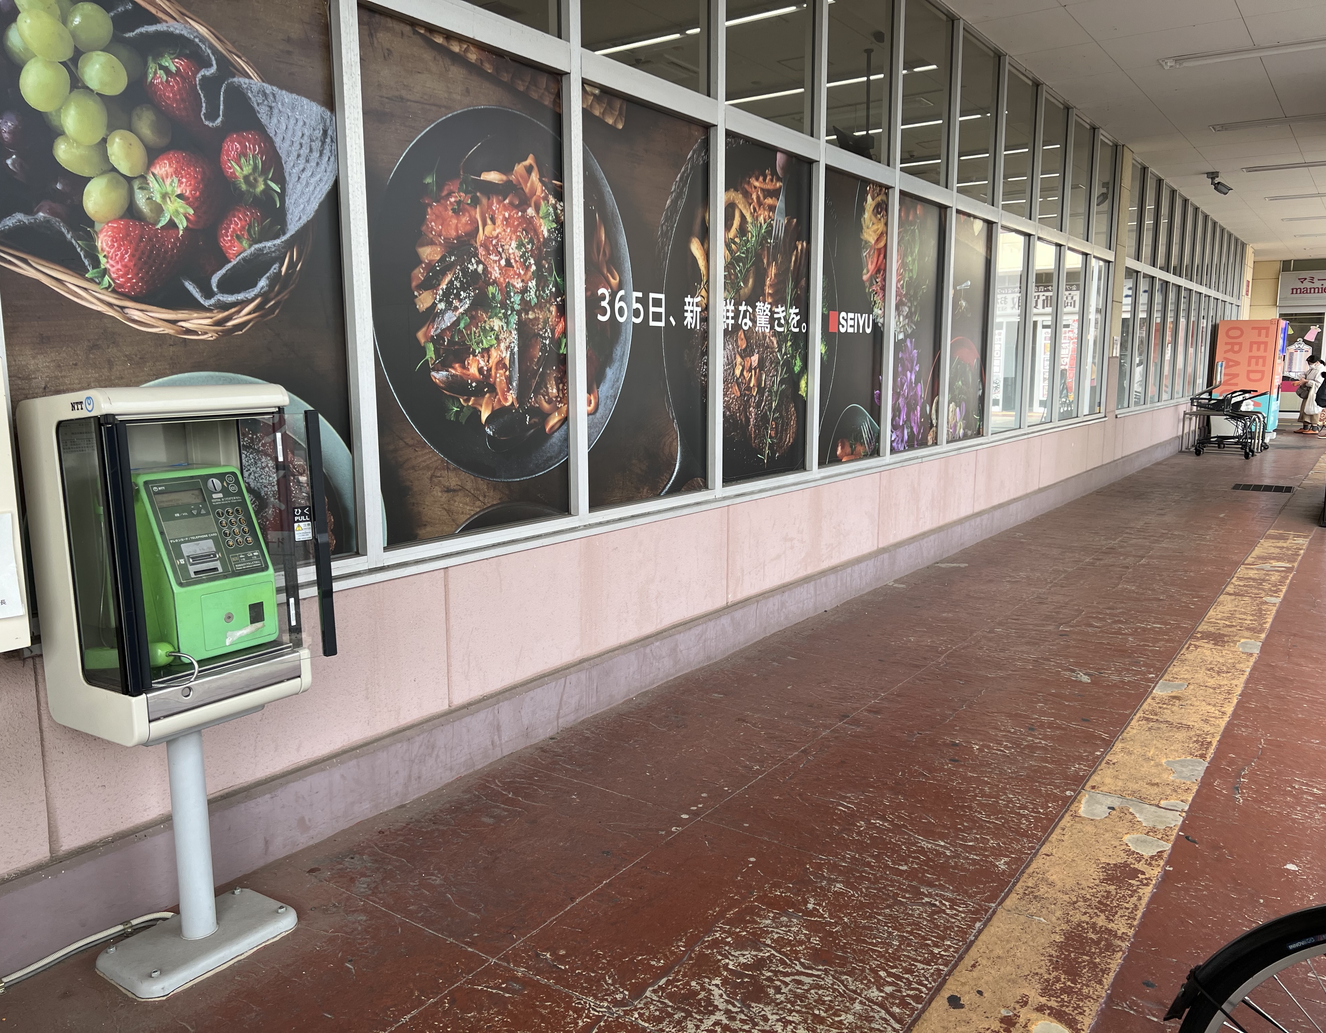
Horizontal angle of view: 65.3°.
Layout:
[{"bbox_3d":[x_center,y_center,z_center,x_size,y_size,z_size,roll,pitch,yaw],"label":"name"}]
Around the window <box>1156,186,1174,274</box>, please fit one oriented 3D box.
[{"bbox_3d":[6.546,-3.722,13.482,0.060,1.055,0.930,6,10,34],"label":"window"}]

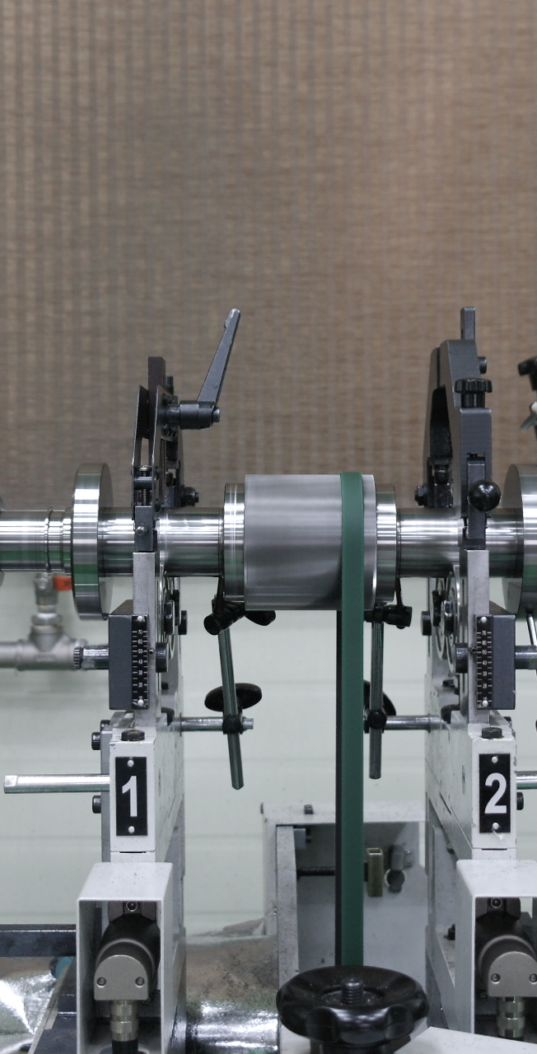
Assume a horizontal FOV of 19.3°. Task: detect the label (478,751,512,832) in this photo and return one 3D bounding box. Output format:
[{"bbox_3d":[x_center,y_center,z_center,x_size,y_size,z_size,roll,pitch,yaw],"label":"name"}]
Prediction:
[{"bbox_3d":[0.143,0.169,1.002,0.020,0.050,0.002,0,2,0],"label":"label"}]

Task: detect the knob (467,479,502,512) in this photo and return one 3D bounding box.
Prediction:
[{"bbox_3d":[0.137,-0.019,0.998,0.020,0.020,0.020,0,2,0],"label":"knob"}]

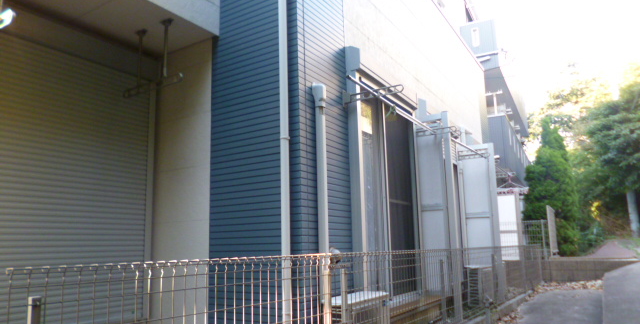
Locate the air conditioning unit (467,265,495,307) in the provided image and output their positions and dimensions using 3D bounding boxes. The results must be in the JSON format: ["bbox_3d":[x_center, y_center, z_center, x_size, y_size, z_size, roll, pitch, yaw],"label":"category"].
[{"bbox_3d":[2.657,2.048,7.398,0.285,0.580,0.780,-8,-12,31],"label":"air conditioning unit"}]

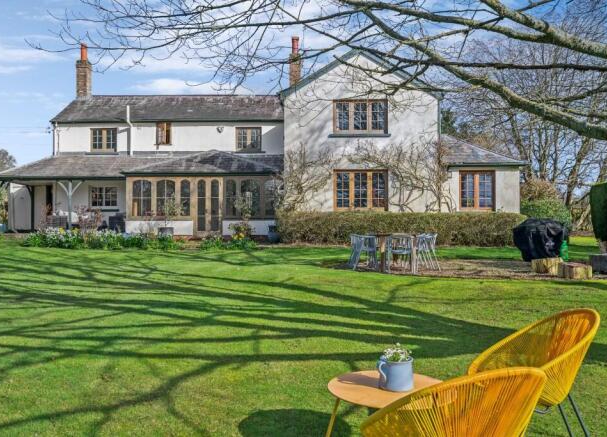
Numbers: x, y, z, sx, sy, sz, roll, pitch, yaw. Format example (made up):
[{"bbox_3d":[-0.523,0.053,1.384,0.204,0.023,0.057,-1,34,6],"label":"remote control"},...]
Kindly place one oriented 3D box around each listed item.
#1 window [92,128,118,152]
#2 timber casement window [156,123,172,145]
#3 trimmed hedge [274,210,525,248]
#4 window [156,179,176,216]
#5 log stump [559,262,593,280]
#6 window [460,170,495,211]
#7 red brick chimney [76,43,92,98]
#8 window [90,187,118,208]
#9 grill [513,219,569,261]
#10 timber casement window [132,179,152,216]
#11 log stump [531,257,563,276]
[{"bbox_3d":[-7.821,-3.062,25.000,1.040,0.942,0.120,0,0,0],"label":"window"},{"bbox_3d":[-5.460,-3.327,25.000,0.597,0.883,0.120,0,0,0],"label":"timber casement window"},{"bbox_3d":[3.250,0.350,21.100,8.200,1.180,1.000,0,0,0],"label":"trimmed hedge"},{"bbox_3d":[-4.990,-0.729,23.200,0.747,1.330,0.100,0,0,0],"label":"window"},{"bbox_3d":[5.120,0.980,11.950,0.620,0.270,0.600,0,0,0],"label":"log stump"},{"bbox_3d":[6.038,-0.972,22.100,1.249,1.388,0.120,0,0,0],"label":"window"},{"bbox_3d":[-9.750,-6.600,28.400,0.500,2.450,0.580,0,0,0],"label":"red brick chimney"},{"bbox_3d":[-7.967,-0.841,25.500,1.101,0.861,0.120,0,0,0],"label":"window"},{"bbox_3d":[5.768,0.548,15.500,1.300,1.100,0.680,0,0,12],"label":"grill"},{"bbox_3d":[-5.865,-0.729,23.200,0.747,1.330,0.100,0,0,0],"label":"timber casement window"},{"bbox_3d":[4.855,0.947,12.700,0.600,0.360,0.560,0,0,0],"label":"log stump"}]

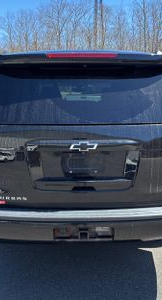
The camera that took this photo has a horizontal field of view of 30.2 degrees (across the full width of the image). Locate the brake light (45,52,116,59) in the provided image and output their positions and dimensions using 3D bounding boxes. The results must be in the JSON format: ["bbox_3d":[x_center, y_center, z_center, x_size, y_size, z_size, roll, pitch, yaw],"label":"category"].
[{"bbox_3d":[0.012,-0.686,2.192,0.510,0.038,0.040,0,11,0],"label":"brake light"}]

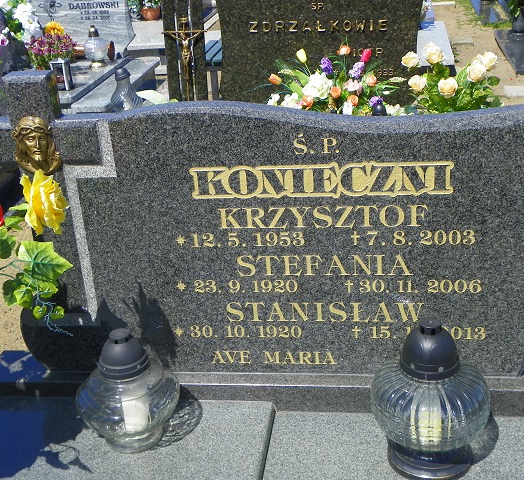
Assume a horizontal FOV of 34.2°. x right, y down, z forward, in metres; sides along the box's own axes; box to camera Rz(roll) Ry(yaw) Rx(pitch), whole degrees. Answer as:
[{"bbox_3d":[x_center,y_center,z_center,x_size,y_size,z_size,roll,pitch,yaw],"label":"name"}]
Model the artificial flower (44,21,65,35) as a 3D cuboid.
[{"bbox_3d":[-1.305,-1.334,5.350,0.120,0.085,0.110,0,24,9],"label":"artificial flower"}]

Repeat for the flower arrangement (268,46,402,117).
[{"bbox_3d":[0.355,-0.745,4.050,0.640,0.370,0.380,0,24,9],"label":"flower arrangement"}]

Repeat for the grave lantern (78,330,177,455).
[{"bbox_3d":[-0.244,0.272,1.570,0.190,0.222,0.190,0,24,9],"label":"grave lantern"}]

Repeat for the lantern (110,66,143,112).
[{"bbox_3d":[-0.669,-0.719,4.200,0.158,0.270,0.158,0,24,9],"label":"lantern"}]

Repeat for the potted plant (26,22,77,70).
[{"bbox_3d":[-1.334,-1.198,5.350,0.310,0.310,0.290,0,24,9],"label":"potted plant"}]

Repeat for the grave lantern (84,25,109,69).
[{"bbox_3d":[-1.067,-1.240,5.450,0.152,0.270,0.152,0,24,9],"label":"grave lantern"}]

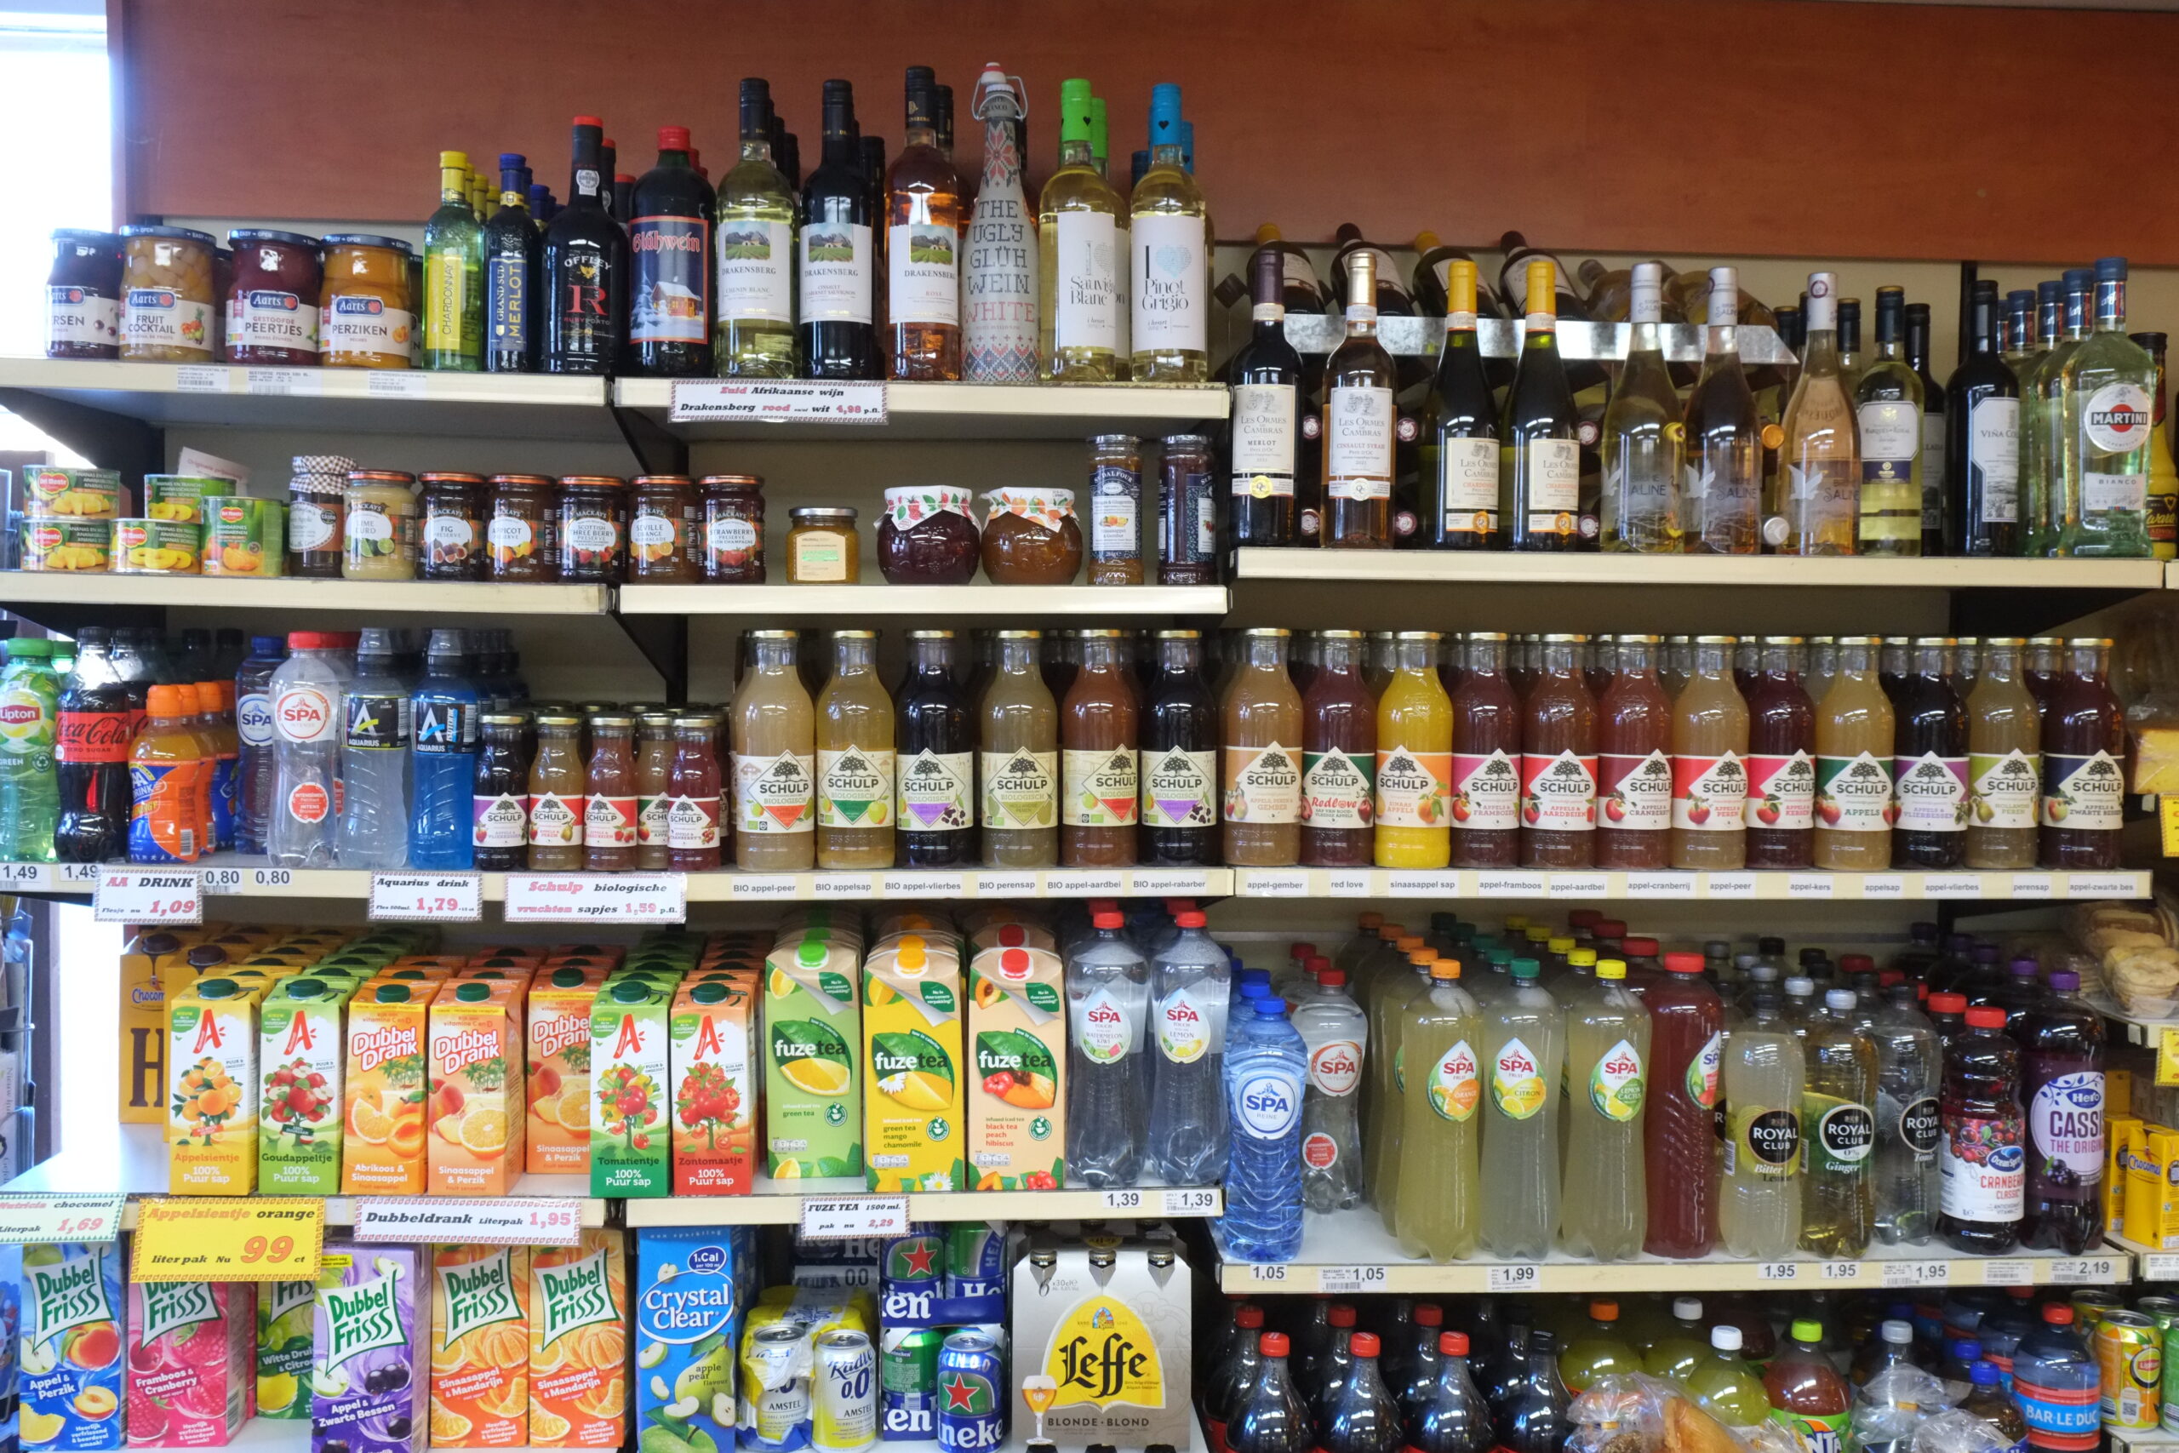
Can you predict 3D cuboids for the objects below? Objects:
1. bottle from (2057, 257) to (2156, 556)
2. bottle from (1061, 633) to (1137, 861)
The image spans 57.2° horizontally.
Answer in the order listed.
[{"bbox_3d":[1.088,-0.339,2.134,0.085,0.311,0.070,0,3,-4],"label":"bottle"},{"bbox_3d":[0.011,0.021,2.126,0.080,0.247,0.080,0,4,-3],"label":"bottle"}]

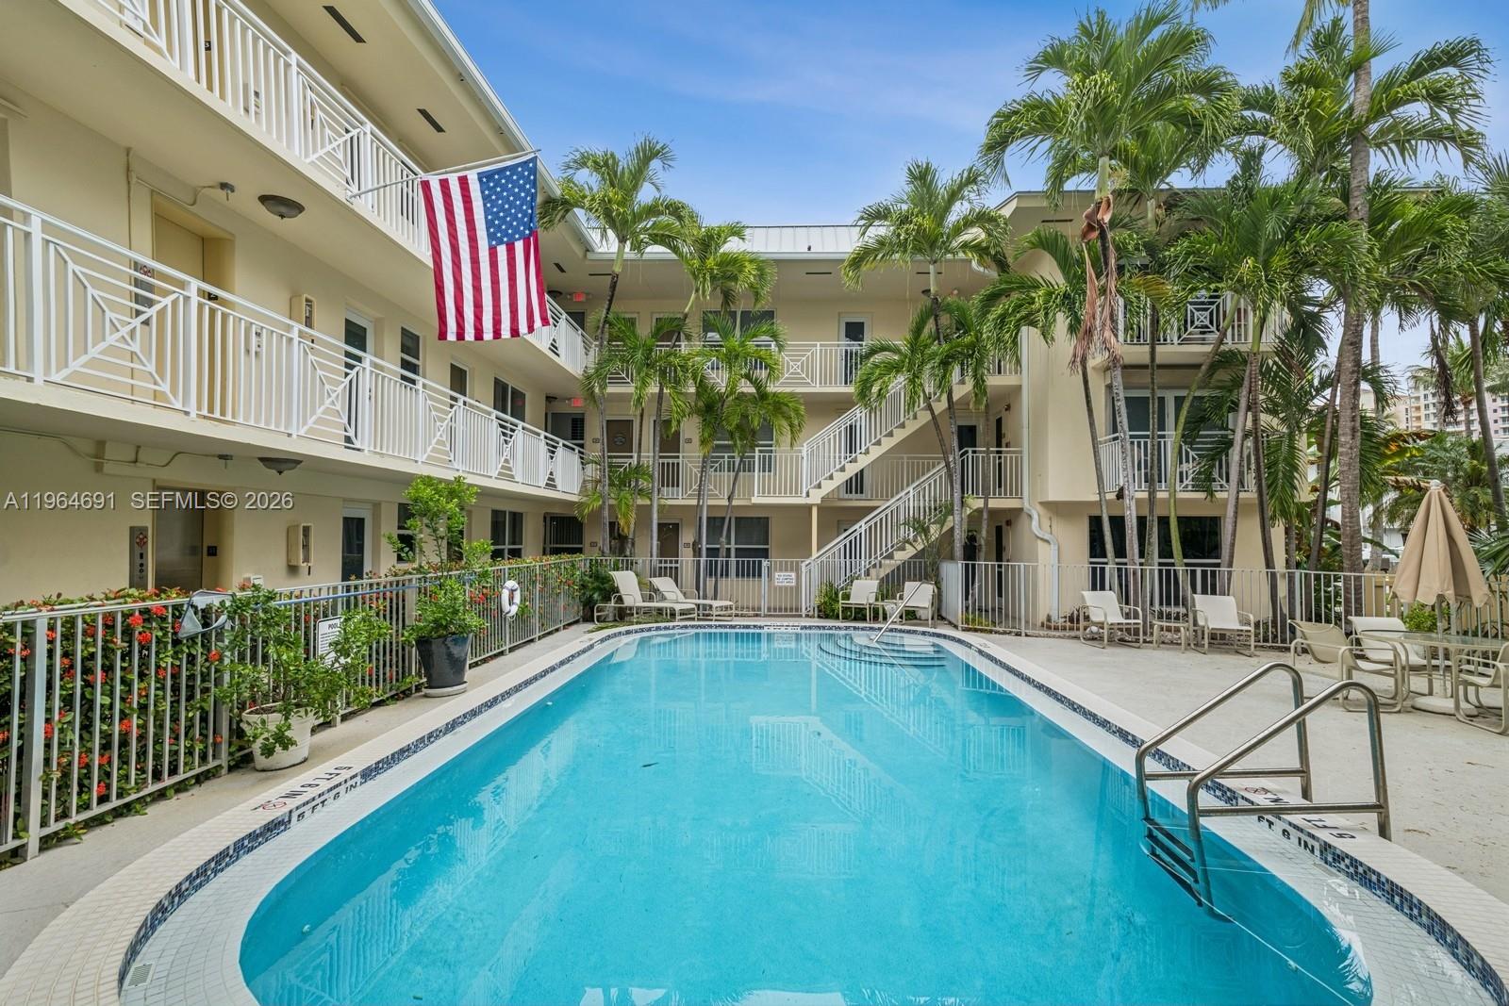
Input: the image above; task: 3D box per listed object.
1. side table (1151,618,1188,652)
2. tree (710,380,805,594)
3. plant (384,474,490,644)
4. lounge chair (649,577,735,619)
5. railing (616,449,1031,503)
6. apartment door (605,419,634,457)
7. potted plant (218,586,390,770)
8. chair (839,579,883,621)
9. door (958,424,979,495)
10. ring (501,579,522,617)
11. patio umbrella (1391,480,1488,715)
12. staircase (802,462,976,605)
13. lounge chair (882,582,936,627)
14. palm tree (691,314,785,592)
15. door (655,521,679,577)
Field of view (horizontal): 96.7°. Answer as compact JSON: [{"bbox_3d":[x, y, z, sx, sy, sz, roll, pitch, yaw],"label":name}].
[{"bbox_3d":[6.164,1.976,9.950,0.450,0.430,0.450,-1,-3,29],"label":"side table"},{"bbox_3d":[0.079,-0.198,15.000,2.100,5.100,2.000,0,-2,0],"label":"tree"},{"bbox_3d":[-3.368,0.823,7.150,0.970,2.150,0.970,0,-3,3],"label":"plant"},{"bbox_3d":[-1.351,1.898,13.250,1.750,0.860,0.680,-1,-3,27],"label":"lounge chair"},{"bbox_3d":[1.060,-0.605,14.850,9.250,1.070,1.150,0,-2,0],"label":"railing"},{"bbox_3d":[-3.546,-1.135,17.700,0.780,2.080,0.080,0,-3,0],"label":"apartment door"},{"bbox_3d":[-3.383,1.291,4.980,1.020,1.280,1.000,0,-3,3],"label":"potted plant"},{"bbox_3d":[2.136,1.968,13.500,0.650,0.860,0.780,-1,-2,23],"label":"chair"},{"bbox_3d":[5.852,-1.089,18.500,0.780,2.060,0.080,0,-3,0],"label":"door"},{"bbox_3d":[-3.448,1.352,9.500,0.100,0.530,0.530,0,-3,3],"label":"ring"},{"bbox_3d":[6.798,0.905,6.650,0.930,2.250,0.930,0,-2,0],"label":"patio umbrella"},{"bbox_3d":[3.080,0.685,15.300,3.850,3.400,1.100,0,-2,2],"label":"staircase"},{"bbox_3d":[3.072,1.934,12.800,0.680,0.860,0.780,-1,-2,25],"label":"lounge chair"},{"bbox_3d":[-0.364,-0.871,14.800,1.980,6.450,1.980,0,-3,0],"label":"palm tree"},{"bbox_3d":[-2.317,1.586,17.700,0.780,2.080,0.080,0,-3,0],"label":"door"}]

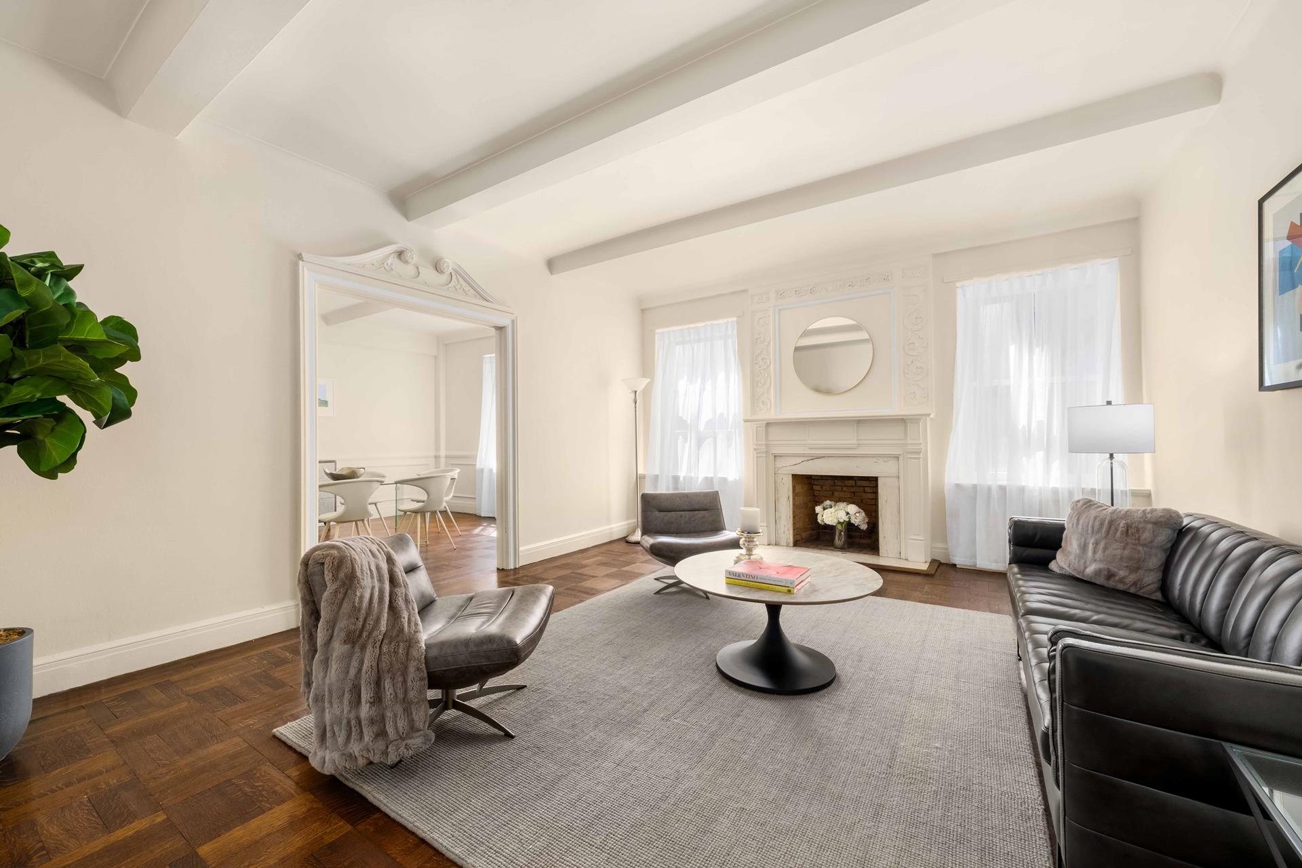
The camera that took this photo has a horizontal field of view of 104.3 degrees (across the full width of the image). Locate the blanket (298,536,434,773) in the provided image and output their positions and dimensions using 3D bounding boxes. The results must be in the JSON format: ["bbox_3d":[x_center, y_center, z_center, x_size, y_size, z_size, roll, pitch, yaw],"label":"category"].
[{"bbox_3d":[-1.024,0.805,1.959,0.476,0.729,0.496,-1,0,0],"label":"blanket"}]

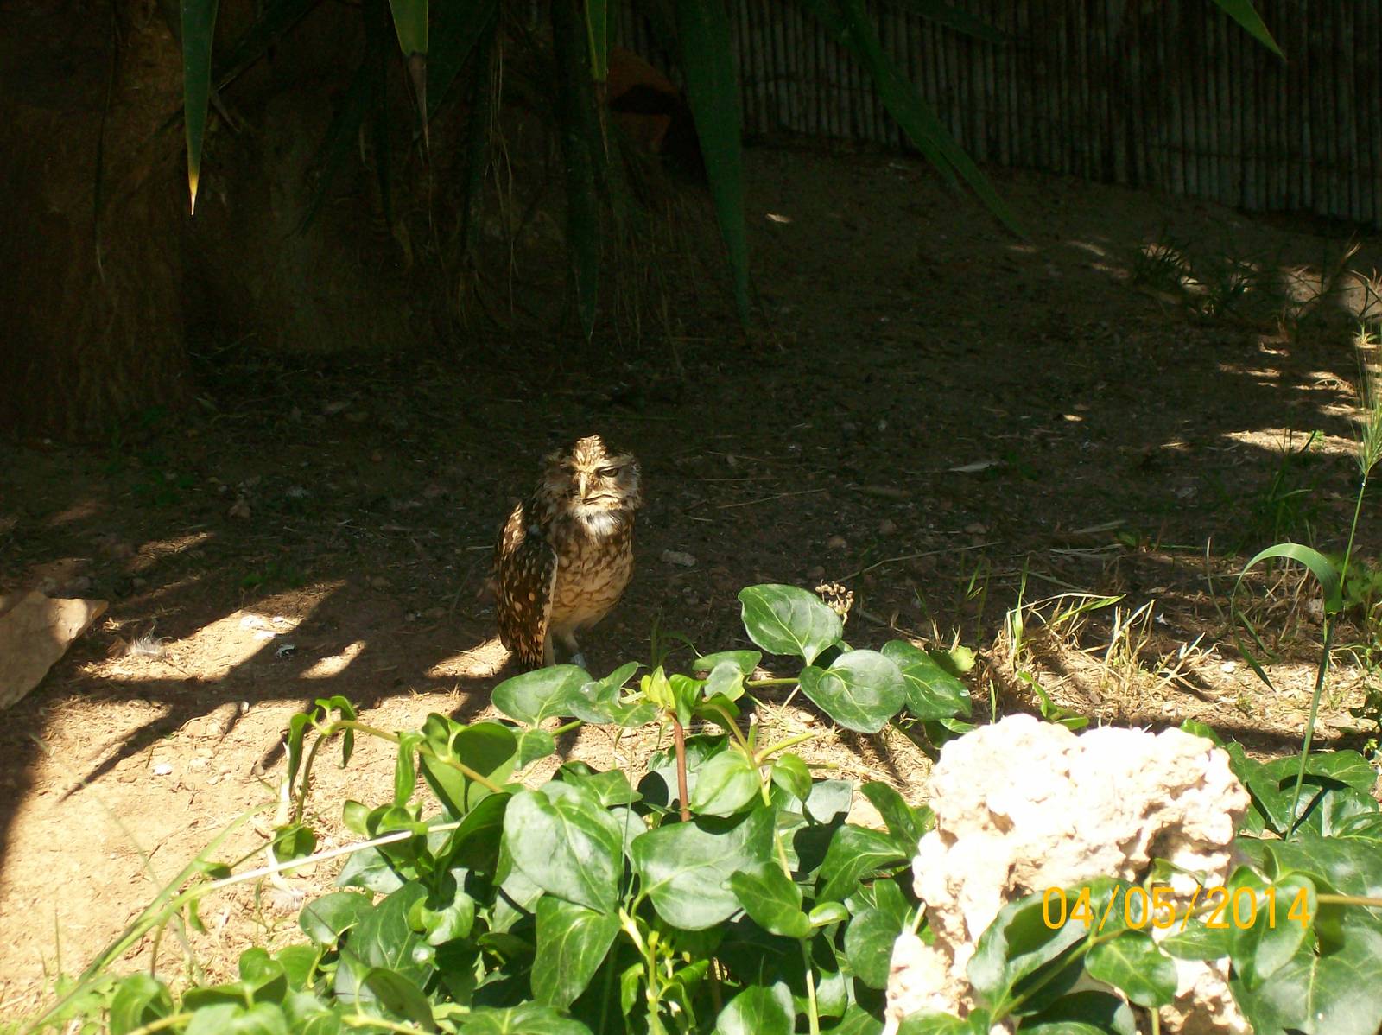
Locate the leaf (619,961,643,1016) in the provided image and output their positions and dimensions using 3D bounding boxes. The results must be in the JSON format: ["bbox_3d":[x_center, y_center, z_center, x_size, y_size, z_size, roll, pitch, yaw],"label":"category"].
[{"bbox_3d":[-0.045,0.352,3.220,0.020,0.043,0.014,4,-25,21],"label":"leaf"}]

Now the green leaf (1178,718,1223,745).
[{"bbox_3d":[0.429,0.186,3.640,0.045,0.015,0.050,15,34,1],"label":"green leaf"}]

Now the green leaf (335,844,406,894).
[{"bbox_3d":[-0.241,0.265,3.250,0.054,0.018,0.044,-30,47,-27],"label":"green leaf"}]

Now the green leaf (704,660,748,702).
[{"bbox_3d":[0.027,0.136,3.560,0.036,0.013,0.042,33,60,22],"label":"green leaf"}]

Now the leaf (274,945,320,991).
[{"bbox_3d":[-0.275,0.314,3.000,0.030,0.015,0.034,-29,62,-25],"label":"leaf"}]

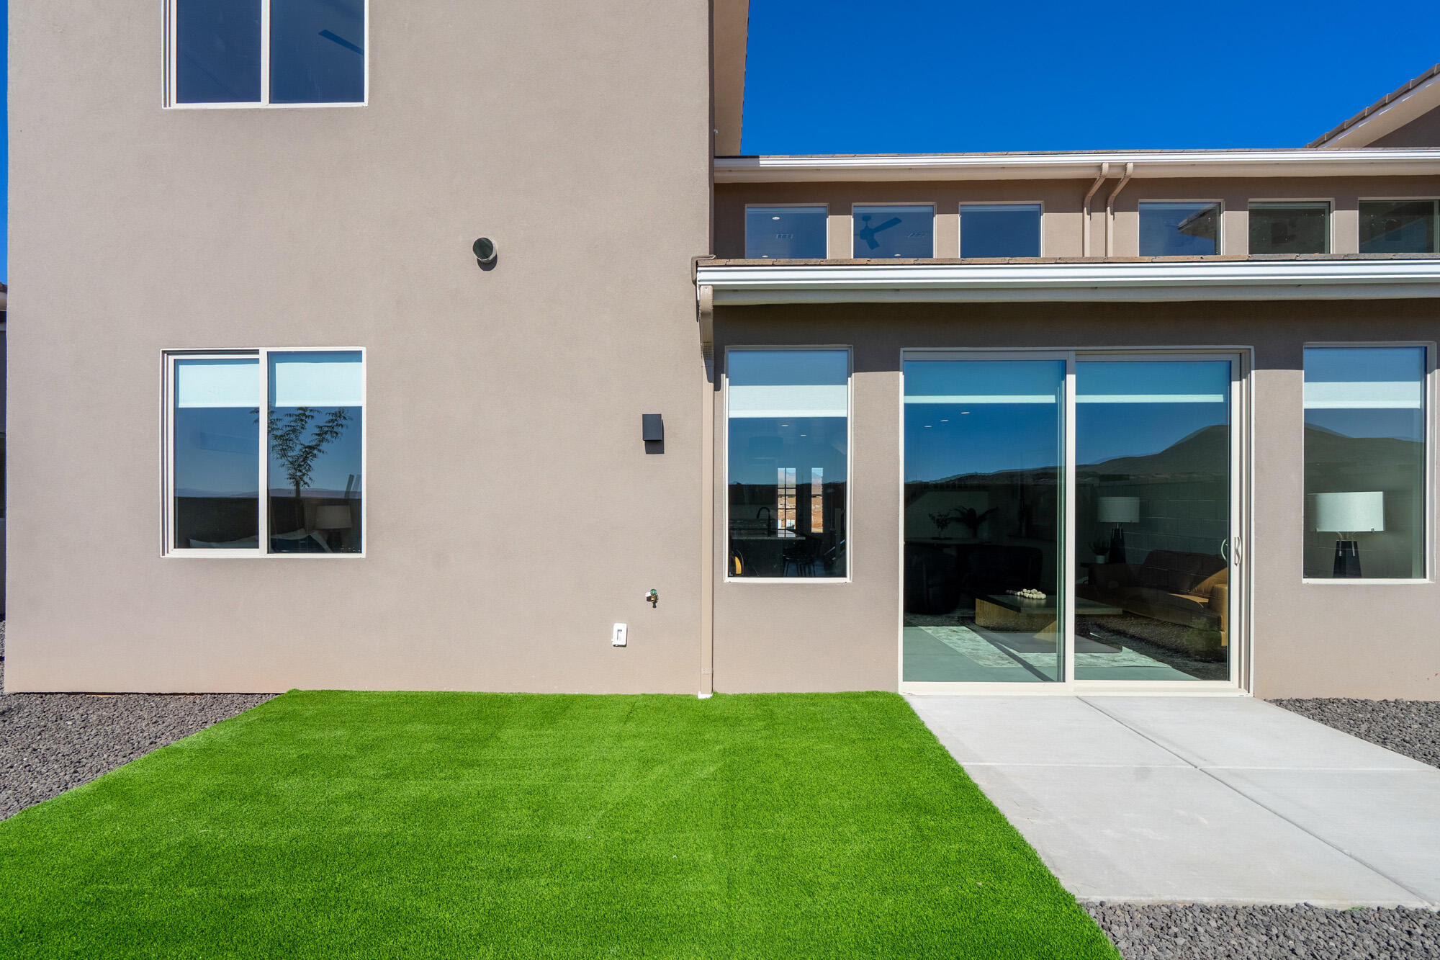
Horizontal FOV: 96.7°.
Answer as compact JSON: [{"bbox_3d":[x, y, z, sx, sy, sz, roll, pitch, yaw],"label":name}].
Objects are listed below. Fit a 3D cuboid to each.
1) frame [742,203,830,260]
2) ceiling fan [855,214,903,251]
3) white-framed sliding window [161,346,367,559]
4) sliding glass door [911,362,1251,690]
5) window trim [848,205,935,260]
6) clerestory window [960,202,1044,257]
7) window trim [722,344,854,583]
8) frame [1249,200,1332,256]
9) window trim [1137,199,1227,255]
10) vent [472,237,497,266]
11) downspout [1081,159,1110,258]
[{"bbox_3d":[0.966,-3.579,9.297,1.227,0.860,0.100,0,0,2],"label":"frame"},{"bbox_3d":[2.470,-4.275,10.902,1.350,0.420,1.350,0,0,2],"label":"ceiling fan"},{"bbox_3d":[-3.274,-0.196,4.620,1.516,1.514,0.100,0,0,2],"label":"white-framed sliding window"},{"bbox_3d":[2.454,0.278,4.459,2.381,2.382,0.130,0,0,2],"label":"sliding glass door"},{"bbox_3d":[2.513,-3.575,9.250,1.206,0.860,0.100,0,0,2],"label":"window trim"},{"bbox_3d":[4.037,-3.571,9.204,1.202,0.860,0.100,0,0,2],"label":"clerestory window"},{"bbox_3d":[0.482,-0.115,4.507,0.904,1.668,0.100,0,0,2],"label":"window trim"},{"bbox_3d":[8.078,-3.558,9.082,1.178,0.860,0.100,0,0,2],"label":"frame"},{"bbox_3d":[6.563,-3.570,9.128,1.198,0.860,0.100,0,0,2],"label":"window trim"},{"bbox_3d":[-1.649,-1.614,4.498,0.146,0.146,0.085,0,0,2],"label":"vent"},{"bbox_3d":[5.219,-3.702,8.878,0.090,1.164,0.500,0,0,2],"label":"downspout"}]

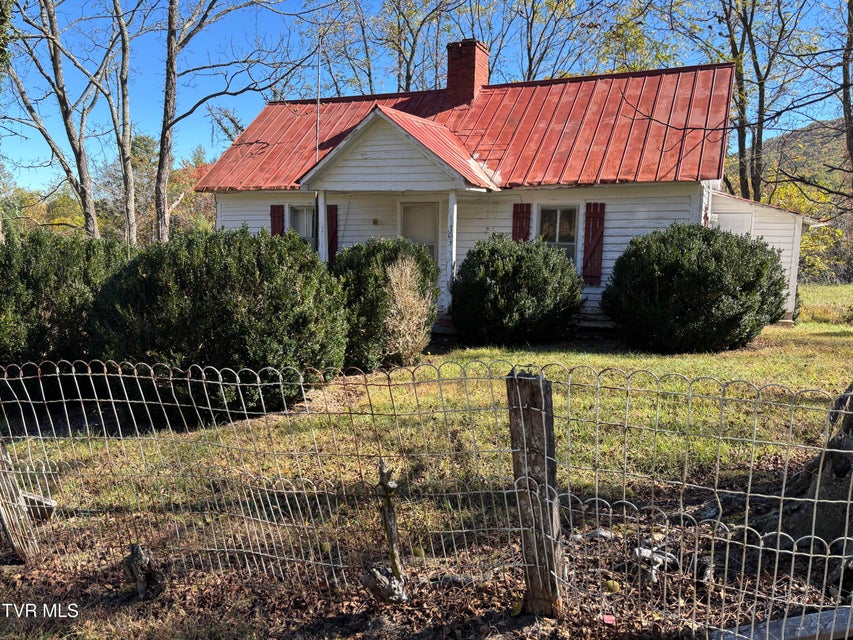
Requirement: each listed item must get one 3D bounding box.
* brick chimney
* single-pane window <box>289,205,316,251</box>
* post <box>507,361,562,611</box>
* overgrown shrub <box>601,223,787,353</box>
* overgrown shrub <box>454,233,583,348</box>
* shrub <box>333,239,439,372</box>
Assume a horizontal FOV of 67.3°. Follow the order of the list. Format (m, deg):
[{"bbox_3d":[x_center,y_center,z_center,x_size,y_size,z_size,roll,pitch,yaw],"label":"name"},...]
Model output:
[{"bbox_3d":[0.903,-5.231,13.801,0.650,1.270,0.860,4,11,23],"label":"brick chimney"},{"bbox_3d":[-2.576,-1.717,13.474,0.740,1.360,0.100,4,11,23],"label":"single-pane window"},{"bbox_3d":[0.436,0.688,2.530,0.150,0.990,0.135,-1,11,22],"label":"post"},{"bbox_3d":[4.028,-0.526,9.699,2.620,1.880,2.400,4,11,23],"label":"overgrown shrub"},{"bbox_3d":[1.422,-0.509,10.064,2.080,1.660,1.950,4,11,23],"label":"overgrown shrub"},{"bbox_3d":[-0.495,-0.234,7.744,1.400,1.580,1.400,0,10,0],"label":"shrub"}]

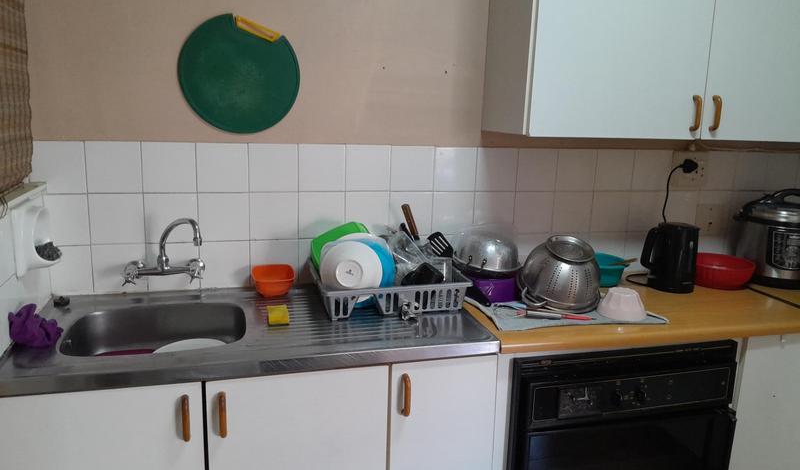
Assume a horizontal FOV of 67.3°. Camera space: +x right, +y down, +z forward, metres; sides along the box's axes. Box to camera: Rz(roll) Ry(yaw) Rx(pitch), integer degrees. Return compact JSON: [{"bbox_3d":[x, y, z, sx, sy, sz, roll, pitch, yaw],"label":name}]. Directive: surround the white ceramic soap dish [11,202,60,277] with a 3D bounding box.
[{"bbox_3d":[-0.954,0.009,1.608,0.090,0.178,0.150,-1,11,-14],"label":"white ceramic soap dish"}]

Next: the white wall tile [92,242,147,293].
[{"bbox_3d":[-0.848,0.102,1.831,0.150,0.148,0.010,-1,10,-14],"label":"white wall tile"}]

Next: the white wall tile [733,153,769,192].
[{"bbox_3d":[1.350,-0.244,2.309,0.149,0.148,0.008,-1,11,-15],"label":"white wall tile"}]

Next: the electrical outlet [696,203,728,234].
[{"bbox_3d":[1.206,-0.054,2.328,0.124,0.120,0.012,-1,10,-14],"label":"electrical outlet"}]

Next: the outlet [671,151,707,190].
[{"bbox_3d":[1.101,-0.246,2.273,0.132,0.132,0.015,-1,11,-14],"label":"outlet"}]

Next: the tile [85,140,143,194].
[{"bbox_3d":[-0.847,-0.200,1.783,0.150,0.150,0.010,-1,11,-14],"label":"tile"}]

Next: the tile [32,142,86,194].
[{"bbox_3d":[-0.984,-0.193,1.742,0.150,0.150,0.010,-1,10,-14],"label":"tile"}]

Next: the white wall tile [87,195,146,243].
[{"bbox_3d":[-0.832,-0.048,1.772,0.149,0.148,0.008,-1,11,-15],"label":"white wall tile"}]

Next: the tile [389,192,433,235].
[{"bbox_3d":[0.041,-0.069,2.025,0.150,0.150,0.008,-1,10,-15],"label":"tile"}]

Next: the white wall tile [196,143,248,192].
[{"bbox_3d":[-0.537,-0.202,1.820,0.149,0.148,0.008,-1,11,-15],"label":"white wall tile"}]

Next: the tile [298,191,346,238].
[{"bbox_3d":[-0.253,-0.062,1.947,0.150,0.150,0.008,-1,10,-15],"label":"tile"}]

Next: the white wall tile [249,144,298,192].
[{"bbox_3d":[-0.397,-0.210,1.892,0.150,0.150,0.010,-1,10,-14],"label":"white wall tile"}]

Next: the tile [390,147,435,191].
[{"bbox_3d":[0.044,-0.218,1.998,0.150,0.150,0.008,-1,10,-15],"label":"tile"}]

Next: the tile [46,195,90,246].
[{"bbox_3d":[-0.973,-0.044,1.771,0.117,0.150,0.010,-1,10,-14],"label":"tile"}]

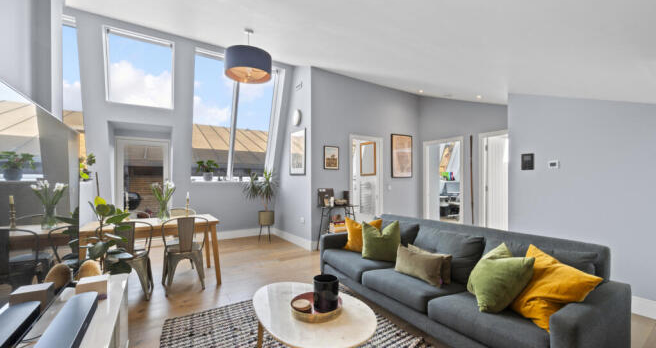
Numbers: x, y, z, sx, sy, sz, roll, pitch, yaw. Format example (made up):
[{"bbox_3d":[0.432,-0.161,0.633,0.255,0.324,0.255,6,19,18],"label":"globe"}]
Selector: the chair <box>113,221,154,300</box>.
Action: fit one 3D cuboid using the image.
[{"bbox_3d":[-2.140,0.905,2.770,0.450,0.850,0.490,0,0,-24],"label":"chair"}]

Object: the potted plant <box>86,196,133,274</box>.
[{"bbox_3d":[-1.970,0.760,2.300,0.400,1.120,0.400,0,0,-30],"label":"potted plant"}]

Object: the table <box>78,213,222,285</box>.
[{"bbox_3d":[-2.090,0.955,3.110,1.330,0.750,0.700,0,0,-27],"label":"table"}]

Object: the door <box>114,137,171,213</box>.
[{"bbox_3d":[-3.400,0.345,4.710,0.830,1.980,0.090,0,0,-29],"label":"door"}]

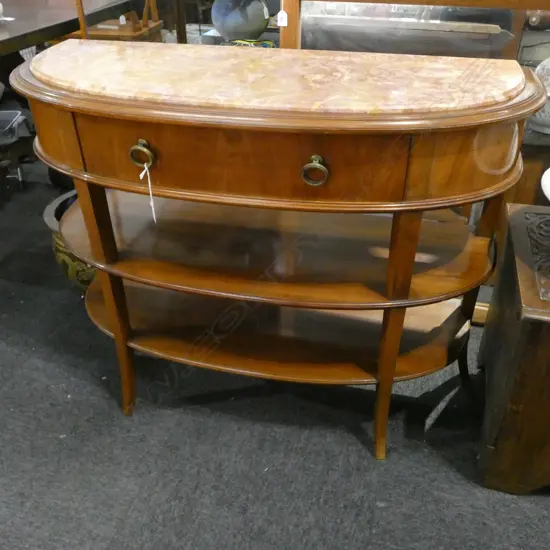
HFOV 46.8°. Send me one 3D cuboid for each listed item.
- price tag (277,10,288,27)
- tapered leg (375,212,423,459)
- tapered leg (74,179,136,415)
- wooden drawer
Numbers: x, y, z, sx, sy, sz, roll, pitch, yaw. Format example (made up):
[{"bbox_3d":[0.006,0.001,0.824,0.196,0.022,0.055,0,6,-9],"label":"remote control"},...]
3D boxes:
[{"bbox_3d":[0.019,-0.618,1.531,0.022,0.039,0.002,4,34,7],"label":"price tag"},{"bbox_3d":[0.269,0.154,1.396,0.048,0.667,0.066,-3,34,-4],"label":"tapered leg"},{"bbox_3d":[-0.391,0.075,1.530,0.048,0.667,0.066,18,38,26],"label":"tapered leg"},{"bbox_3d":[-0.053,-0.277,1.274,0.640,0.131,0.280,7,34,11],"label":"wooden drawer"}]

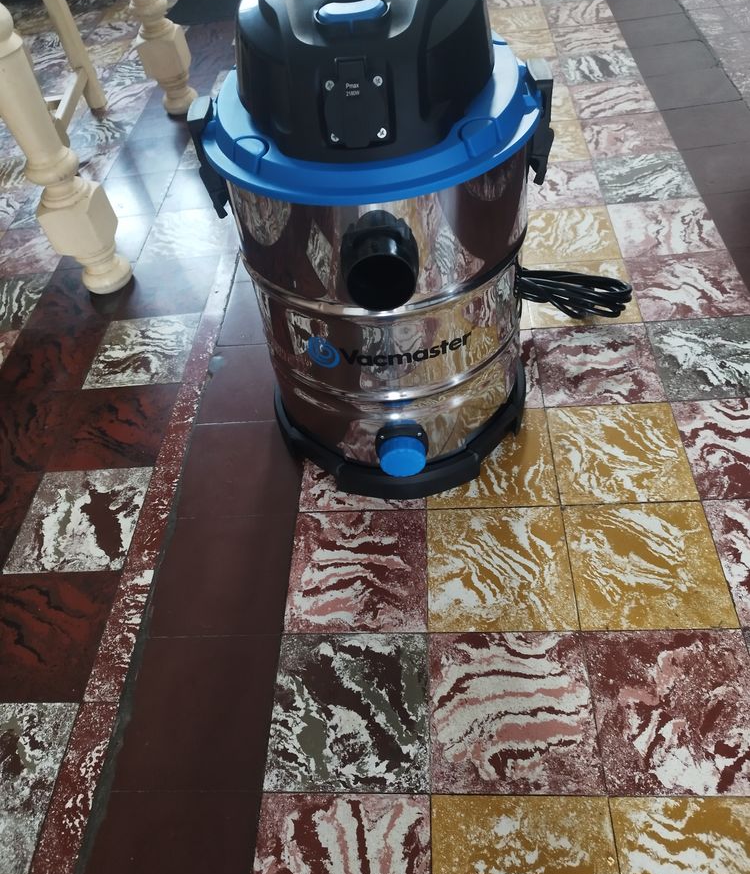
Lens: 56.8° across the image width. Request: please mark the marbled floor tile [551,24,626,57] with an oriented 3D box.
[{"bbox_3d":[0.651,-1.202,2.109,0.200,0.012,0.200,-2,49,7],"label":"marbled floor tile"}]

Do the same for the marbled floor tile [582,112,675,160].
[{"bbox_3d":[0.624,-0.742,1.718,0.202,0.015,0.199,-3,50,7],"label":"marbled floor tile"}]

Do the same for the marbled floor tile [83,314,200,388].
[{"bbox_3d":[-0.462,-0.170,1.399,0.198,0.015,0.201,-3,50,7],"label":"marbled floor tile"}]

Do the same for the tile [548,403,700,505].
[{"bbox_3d":[0.385,0.028,1.101,0.202,0.015,0.199,-3,50,7],"label":"tile"}]

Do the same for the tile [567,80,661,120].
[{"bbox_3d":[0.634,-0.897,1.851,0.200,0.012,0.200,-2,49,7],"label":"tile"}]

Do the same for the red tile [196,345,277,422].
[{"bbox_3d":[-0.174,-0.083,1.092,0.175,0.015,0.168,-2,49,7],"label":"red tile"}]

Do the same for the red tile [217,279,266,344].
[{"bbox_3d":[-0.203,-0.257,1.433,0.208,0.015,0.201,-3,50,7],"label":"red tile"}]

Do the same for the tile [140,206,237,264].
[{"bbox_3d":[-0.446,-0.481,1.660,0.198,0.015,0.203,-3,50,7],"label":"tile"}]

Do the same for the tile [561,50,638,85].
[{"bbox_3d":[0.642,-1.050,1.980,0.200,0.012,0.200,-2,49,7],"label":"tile"}]

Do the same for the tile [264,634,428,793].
[{"bbox_3d":[-0.030,0.348,0.887,0.200,0.012,0.200,-2,49,7],"label":"tile"}]

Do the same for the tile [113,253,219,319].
[{"bbox_3d":[-0.454,-0.326,1.530,0.198,0.015,0.203,-3,50,7],"label":"tile"}]

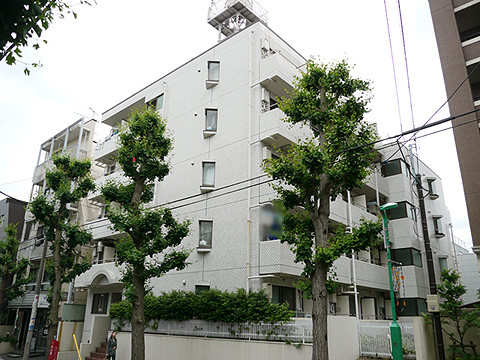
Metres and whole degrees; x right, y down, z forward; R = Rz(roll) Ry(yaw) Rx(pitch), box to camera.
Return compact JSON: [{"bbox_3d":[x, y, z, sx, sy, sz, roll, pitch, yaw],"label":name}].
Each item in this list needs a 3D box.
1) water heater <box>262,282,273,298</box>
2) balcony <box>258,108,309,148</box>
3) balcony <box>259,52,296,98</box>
[{"bbox_3d":[1.063,4.212,14.679,0.220,0.570,0.340,-16,-26,39],"label":"water heater"},{"bbox_3d":[2.031,-1.963,16.913,0.941,1.180,2.500,-16,-26,39],"label":"balcony"},{"bbox_3d":[1.962,-4.595,17.699,0.941,1.160,2.100,-16,-26,39],"label":"balcony"}]

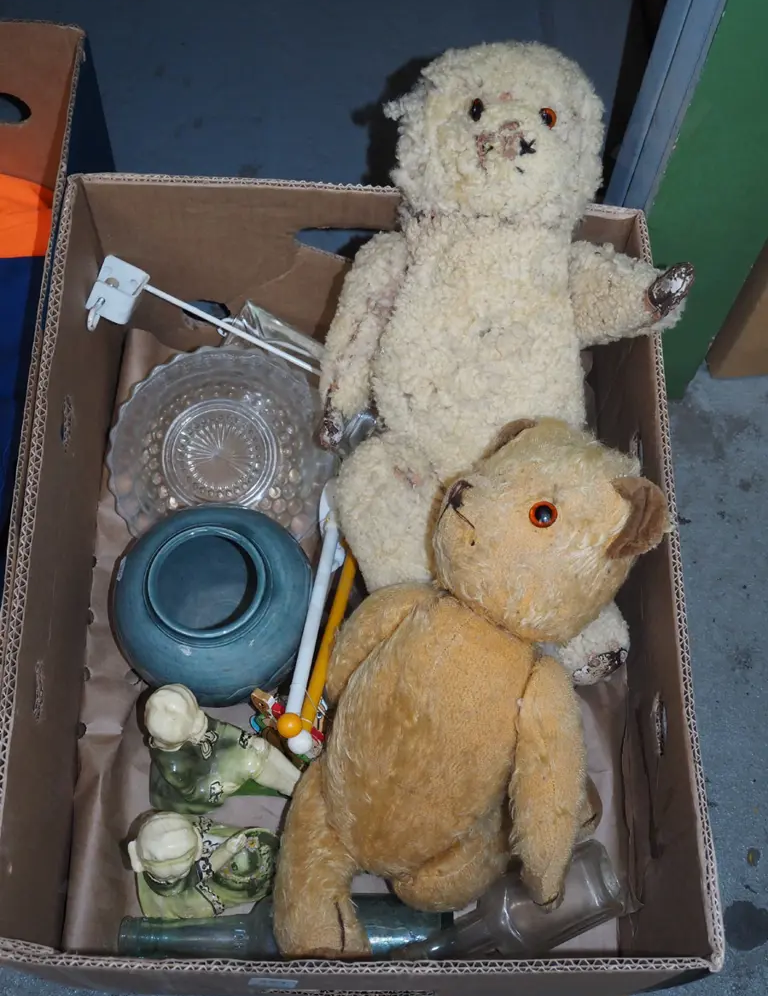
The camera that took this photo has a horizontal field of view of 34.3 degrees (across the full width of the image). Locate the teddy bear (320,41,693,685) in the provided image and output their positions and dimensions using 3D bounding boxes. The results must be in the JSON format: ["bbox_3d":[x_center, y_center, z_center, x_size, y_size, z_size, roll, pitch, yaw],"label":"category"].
[{"bbox_3d":[0.086,-0.077,0.874,0.253,0.449,0.191,4,29,-4],"label":"teddy bear"}]

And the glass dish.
[{"bbox_3d":[-0.127,-0.033,0.965,0.175,0.058,0.175,0,93,-7],"label":"glass dish"}]

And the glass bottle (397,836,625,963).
[{"bbox_3d":[0.083,0.286,0.853,0.165,0.054,0.056,-12,68,-18],"label":"glass bottle"}]

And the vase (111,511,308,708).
[{"bbox_3d":[-0.128,0.079,0.919,0.146,0.108,0.146,1,67,-2],"label":"vase"}]

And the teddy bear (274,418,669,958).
[{"bbox_3d":[0.064,0.137,0.833,0.210,0.150,0.375,16,89,6],"label":"teddy bear"}]

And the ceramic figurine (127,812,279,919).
[{"bbox_3d":[-0.121,0.248,0.846,0.100,0.108,0.065,-5,67,-5],"label":"ceramic figurine"}]

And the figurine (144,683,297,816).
[{"bbox_3d":[-0.119,0.190,0.871,0.109,0.108,0.074,29,69,9],"label":"figurine"}]

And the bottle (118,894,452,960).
[{"bbox_3d":[-0.067,0.300,0.854,0.230,0.058,0.058,1,67,-2],"label":"bottle"}]

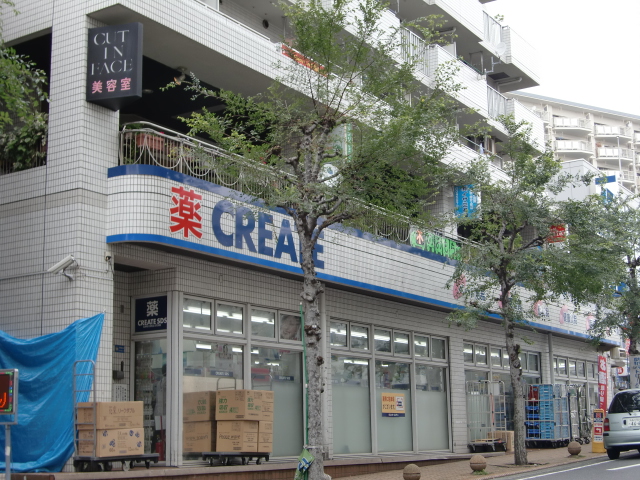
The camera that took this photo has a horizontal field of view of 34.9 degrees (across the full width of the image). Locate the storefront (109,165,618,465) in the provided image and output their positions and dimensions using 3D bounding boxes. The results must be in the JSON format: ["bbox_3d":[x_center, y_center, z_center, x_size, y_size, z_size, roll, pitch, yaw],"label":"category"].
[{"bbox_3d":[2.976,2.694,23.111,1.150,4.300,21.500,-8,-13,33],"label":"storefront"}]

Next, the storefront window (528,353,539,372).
[{"bbox_3d":[5.902,3.382,28.064,0.100,0.500,0.700,-8,-13,33],"label":"storefront window"}]

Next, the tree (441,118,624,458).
[{"bbox_3d":[4.407,0.921,21.183,3.500,7.300,3.500,-8,-13,33],"label":"tree"}]

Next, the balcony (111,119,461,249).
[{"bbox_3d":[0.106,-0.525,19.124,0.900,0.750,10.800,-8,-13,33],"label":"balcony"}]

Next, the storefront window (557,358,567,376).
[{"bbox_3d":[7.044,3.713,29.759,0.100,0.500,0.720,-8,-13,33],"label":"storefront window"}]

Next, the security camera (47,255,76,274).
[{"bbox_3d":[-3.550,0.339,13.936,0.390,0.120,0.110,-33,-17,5],"label":"security camera"}]

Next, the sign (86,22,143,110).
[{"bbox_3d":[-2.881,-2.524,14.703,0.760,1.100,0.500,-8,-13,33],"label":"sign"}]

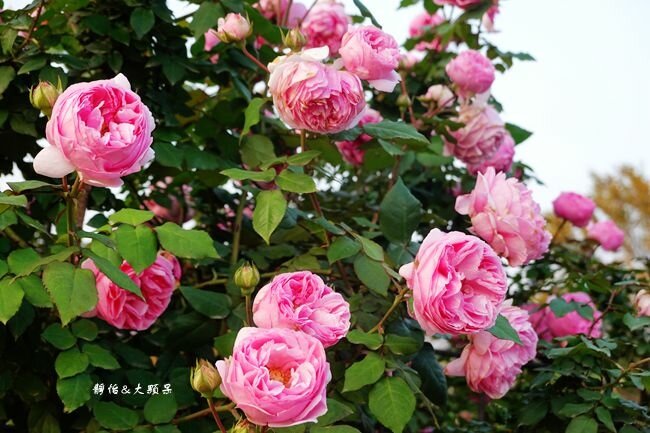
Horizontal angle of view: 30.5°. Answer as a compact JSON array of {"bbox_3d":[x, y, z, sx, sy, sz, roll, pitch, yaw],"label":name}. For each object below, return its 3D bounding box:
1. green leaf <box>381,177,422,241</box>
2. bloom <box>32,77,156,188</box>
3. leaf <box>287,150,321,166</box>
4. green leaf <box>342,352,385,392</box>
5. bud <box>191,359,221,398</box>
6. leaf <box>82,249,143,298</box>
[{"bbox_3d":[0.076,-0.006,1.180,0.041,0.064,0.010,-4,-12,5],"label":"green leaf"},{"bbox_3d":[-0.210,-0.078,1.081,0.111,0.102,0.088,1,-5,-17],"label":"bloom"},{"bbox_3d":[-0.021,-0.057,1.173,0.034,0.016,0.020,0,-5,-6],"label":"leaf"},{"bbox_3d":[0.034,0.139,1.060,0.033,0.051,0.009,33,-24,29],"label":"green leaf"},{"bbox_3d":[-0.104,0.143,1.050,0.027,0.035,0.027,-7,-6,0],"label":"bud"},{"bbox_3d":[-0.177,0.049,1.000,0.066,0.012,0.036,39,31,15],"label":"leaf"}]

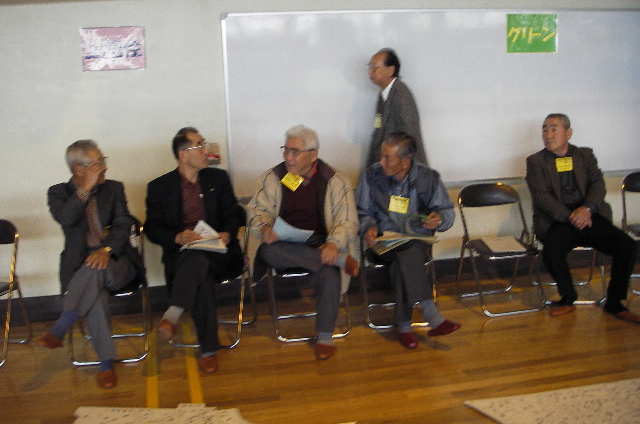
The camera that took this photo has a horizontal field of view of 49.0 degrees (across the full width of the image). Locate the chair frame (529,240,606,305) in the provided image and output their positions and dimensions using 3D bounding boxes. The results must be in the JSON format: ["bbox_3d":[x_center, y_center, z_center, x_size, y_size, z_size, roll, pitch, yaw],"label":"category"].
[{"bbox_3d":[1.645,0.188,4.655,0.460,0.770,0.470,-1,12,8],"label":"chair frame"}]

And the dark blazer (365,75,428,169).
[{"bbox_3d":[0.504,-0.504,4.571,0.380,0.760,0.500,-6,12,-16],"label":"dark blazer"}]

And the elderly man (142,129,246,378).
[{"bbox_3d":[-0.668,0.179,3.916,0.560,1.270,0.760,-2,11,0],"label":"elderly man"}]

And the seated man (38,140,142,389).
[{"bbox_3d":[-1.204,0.244,3.780,0.570,1.235,0.740,-5,12,-14],"label":"seated man"}]

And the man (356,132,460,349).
[{"bbox_3d":[0.539,0.127,4.185,0.610,1.170,0.760,-2,11,2],"label":"man"}]

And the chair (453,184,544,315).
[{"bbox_3d":[1.161,0.232,4.540,0.460,0.770,0.470,-5,12,-14],"label":"chair"}]

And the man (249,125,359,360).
[{"bbox_3d":[-0.069,0.144,4.037,0.630,1.245,0.740,-4,12,-6],"label":"man"}]

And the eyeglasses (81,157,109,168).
[{"bbox_3d":[-1.242,-0.273,3.878,0.140,0.045,0.140,1,19,16],"label":"eyeglasses"}]

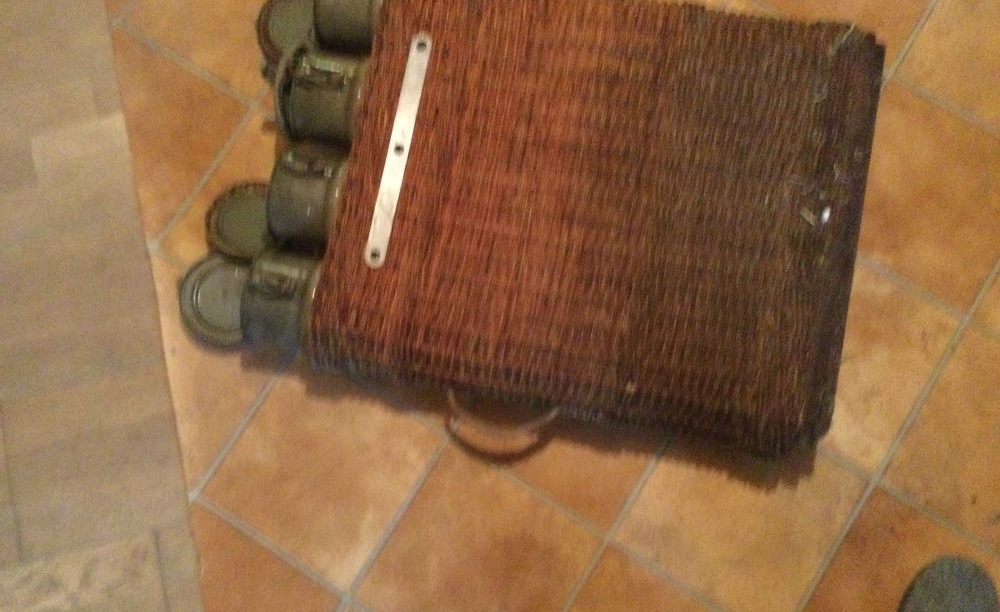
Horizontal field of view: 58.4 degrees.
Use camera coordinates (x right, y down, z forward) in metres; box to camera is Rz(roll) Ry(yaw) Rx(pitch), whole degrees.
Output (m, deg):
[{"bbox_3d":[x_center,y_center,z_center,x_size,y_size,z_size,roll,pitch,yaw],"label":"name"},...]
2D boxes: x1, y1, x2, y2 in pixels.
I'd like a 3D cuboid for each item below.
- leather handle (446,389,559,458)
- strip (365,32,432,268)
[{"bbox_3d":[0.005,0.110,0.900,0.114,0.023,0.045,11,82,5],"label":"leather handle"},{"bbox_3d":[-0.103,-0.160,0.910,0.020,0.003,0.247,11,82,5],"label":"strip"}]

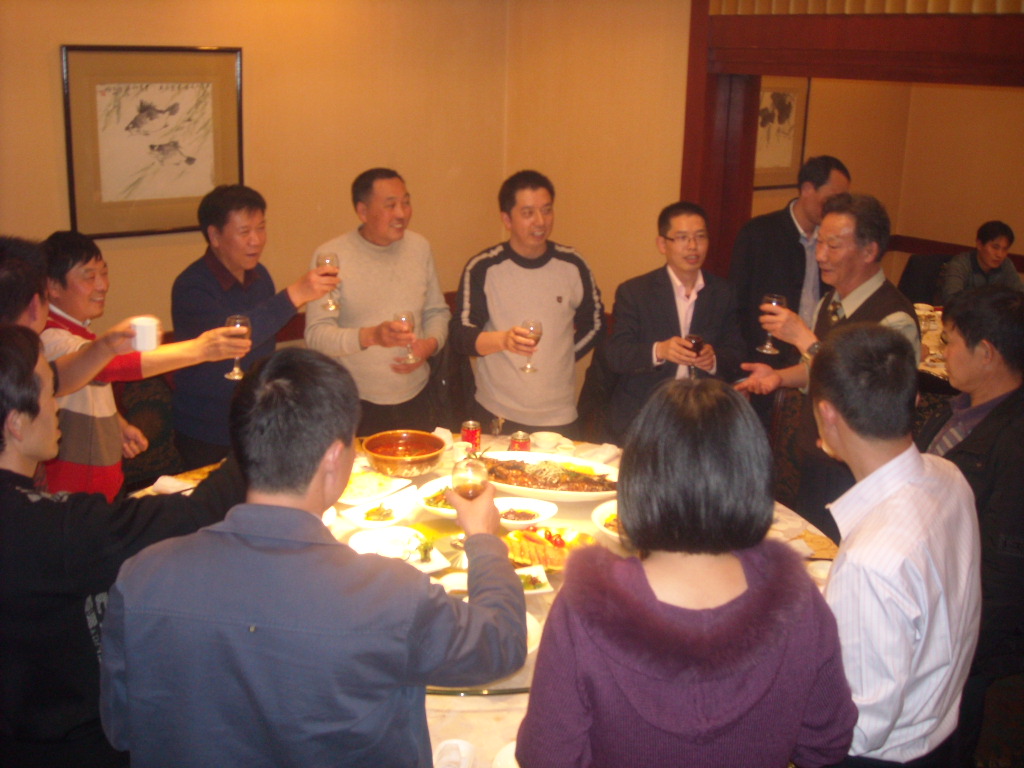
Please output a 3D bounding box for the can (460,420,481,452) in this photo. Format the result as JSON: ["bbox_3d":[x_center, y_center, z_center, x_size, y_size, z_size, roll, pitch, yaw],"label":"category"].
[{"bbox_3d":[-0.139,0.195,3.518,0.066,0.120,0.066,1,18,0],"label":"can"}]

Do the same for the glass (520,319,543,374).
[{"bbox_3d":[0.058,-0.120,3.270,0.066,0.170,0.066,1,18,0],"label":"glass"}]

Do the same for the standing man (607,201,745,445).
[{"bbox_3d":[0.560,0.141,3.779,0.490,1.588,0.420,0,18,-1],"label":"standing man"}]

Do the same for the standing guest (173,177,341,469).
[{"bbox_3d":[-0.812,0.183,3.484,0.470,1.654,0.540,-15,23,-40],"label":"standing guest"}]

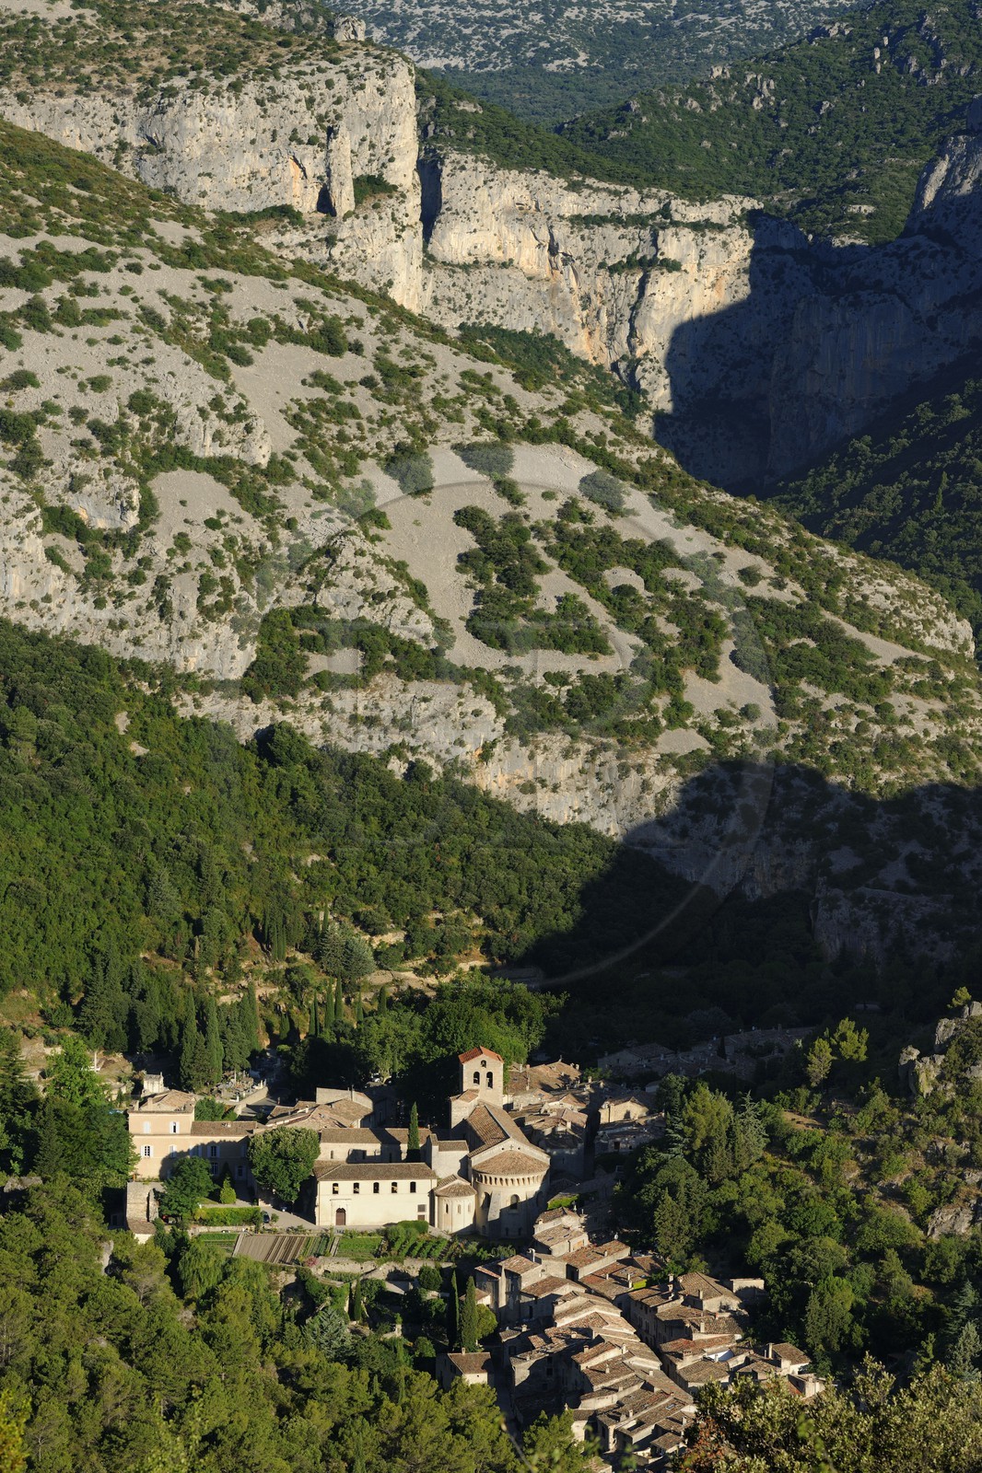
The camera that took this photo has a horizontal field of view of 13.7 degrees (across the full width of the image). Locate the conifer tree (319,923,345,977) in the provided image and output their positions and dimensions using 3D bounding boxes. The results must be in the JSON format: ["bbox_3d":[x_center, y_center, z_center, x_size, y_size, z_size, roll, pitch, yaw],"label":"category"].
[{"bbox_3d":[-36.024,48.277,925.000,5.982,12.367,5.982,0,7,0],"label":"conifer tree"}]

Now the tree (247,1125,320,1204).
[{"bbox_3d":[-39.180,81.230,774.000,13.400,15.200,13.200,0,8,0],"label":"tree"}]

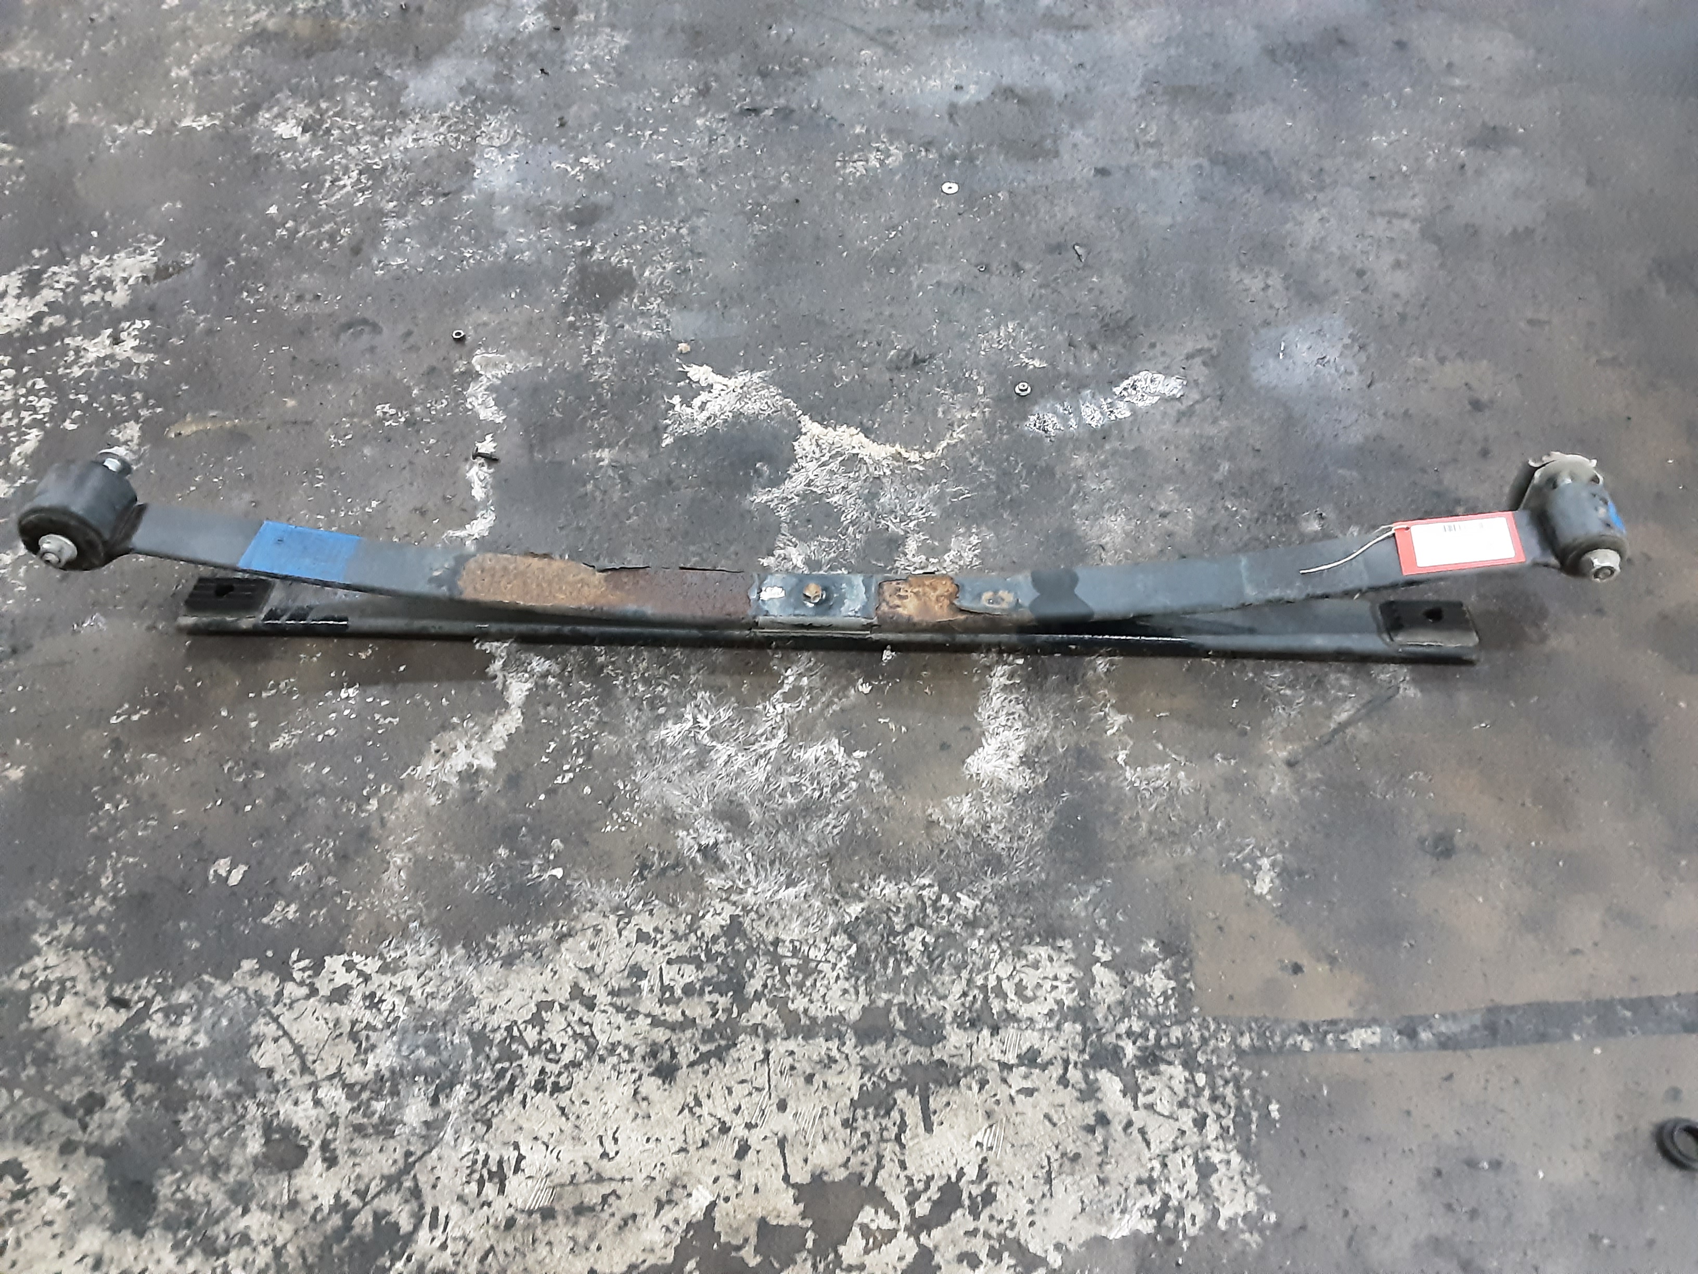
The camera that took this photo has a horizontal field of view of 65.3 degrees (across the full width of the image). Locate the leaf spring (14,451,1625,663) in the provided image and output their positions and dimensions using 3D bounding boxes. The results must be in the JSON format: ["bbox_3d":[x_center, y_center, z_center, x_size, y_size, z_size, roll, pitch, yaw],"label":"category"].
[{"bbox_3d":[-0.035,-0.080,1.283,1.490,0.193,0.138,1,47,2],"label":"leaf spring"}]

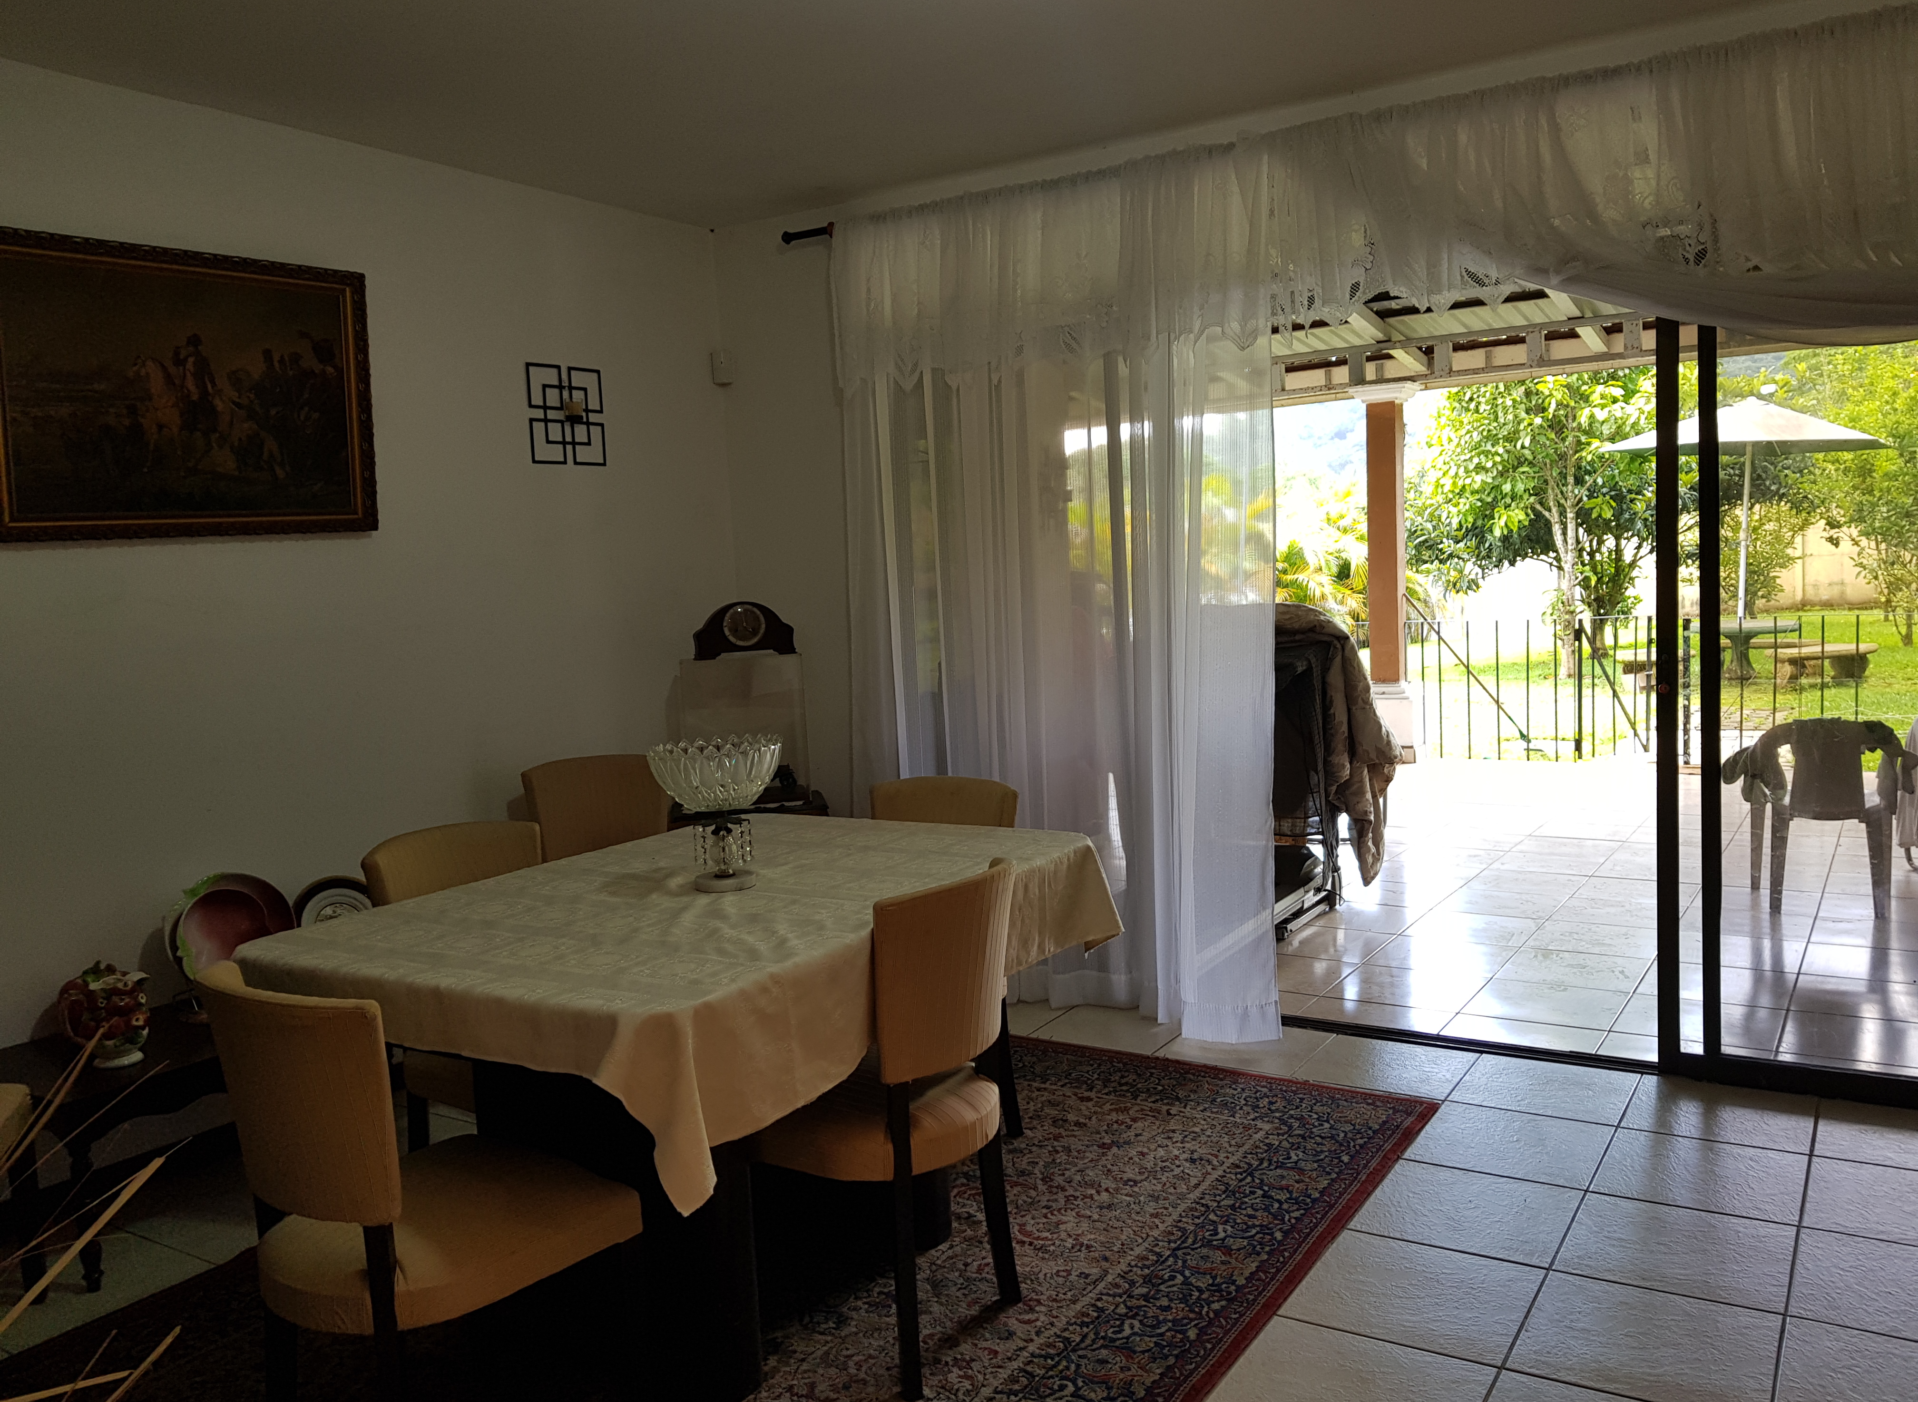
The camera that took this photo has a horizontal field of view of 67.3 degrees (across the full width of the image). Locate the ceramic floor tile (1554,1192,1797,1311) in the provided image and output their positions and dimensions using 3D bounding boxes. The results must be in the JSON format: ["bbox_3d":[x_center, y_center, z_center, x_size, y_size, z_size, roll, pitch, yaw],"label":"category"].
[{"bbox_3d":[1.447,1.106,2.902,0.403,0.010,0.403,0,6,34],"label":"ceramic floor tile"}]

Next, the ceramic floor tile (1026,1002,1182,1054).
[{"bbox_3d":[0.481,1.003,4.410,0.418,0.012,0.410,0,6,33],"label":"ceramic floor tile"}]

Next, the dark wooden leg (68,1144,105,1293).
[{"bbox_3d":[-1.823,1.081,3.006,0.052,0.322,0.052,0,6,33],"label":"dark wooden leg"}]

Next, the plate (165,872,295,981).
[{"bbox_3d":[-1.787,0.583,3.556,0.322,0.322,0.080,-8,-7,-45],"label":"plate"}]

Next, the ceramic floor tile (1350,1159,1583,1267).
[{"bbox_3d":[1.105,1.105,3.128,0.403,0.010,0.403,0,6,34],"label":"ceramic floor tile"}]

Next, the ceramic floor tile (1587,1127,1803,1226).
[{"bbox_3d":[1.672,1.066,3.242,0.403,0.010,0.403,0,6,34],"label":"ceramic floor tile"}]

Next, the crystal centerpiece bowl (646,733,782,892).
[{"bbox_3d":[-0.495,0.234,3.002,0.281,0.289,0.281,-3,5,0],"label":"crystal centerpiece bowl"}]

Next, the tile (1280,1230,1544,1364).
[{"bbox_3d":[0.862,1.128,2.725,0.402,0.012,0.402,0,6,33],"label":"tile"}]

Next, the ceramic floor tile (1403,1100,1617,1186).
[{"bbox_3d":[1.330,1.065,3.468,0.403,0.010,0.403,0,6,34],"label":"ceramic floor tile"}]

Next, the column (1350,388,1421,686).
[{"bbox_3d":[3.080,-1.190,10.372,0.359,2.118,0.359,0,6,34],"label":"column"}]

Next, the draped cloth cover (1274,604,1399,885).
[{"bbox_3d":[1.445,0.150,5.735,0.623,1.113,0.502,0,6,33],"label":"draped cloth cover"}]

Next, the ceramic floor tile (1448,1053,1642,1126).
[{"bbox_3d":[1.556,1.026,3.809,0.403,0.010,0.403,0,6,34],"label":"ceramic floor tile"}]

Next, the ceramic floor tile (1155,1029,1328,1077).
[{"bbox_3d":[0.830,1.004,4.183,0.414,0.012,0.410,0,6,33],"label":"ceramic floor tile"}]

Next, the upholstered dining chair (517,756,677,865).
[{"bbox_3d":[-1.022,0.659,4.446,0.480,0.880,0.540,-6,5,-29],"label":"upholstered dining chair"}]

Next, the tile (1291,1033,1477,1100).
[{"bbox_3d":[1.214,1.025,4.035,0.403,0.010,0.403,0,6,34],"label":"tile"}]

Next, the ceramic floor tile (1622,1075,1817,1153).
[{"bbox_3d":[1.897,1.027,3.582,0.403,0.010,0.403,0,6,34],"label":"ceramic floor tile"}]

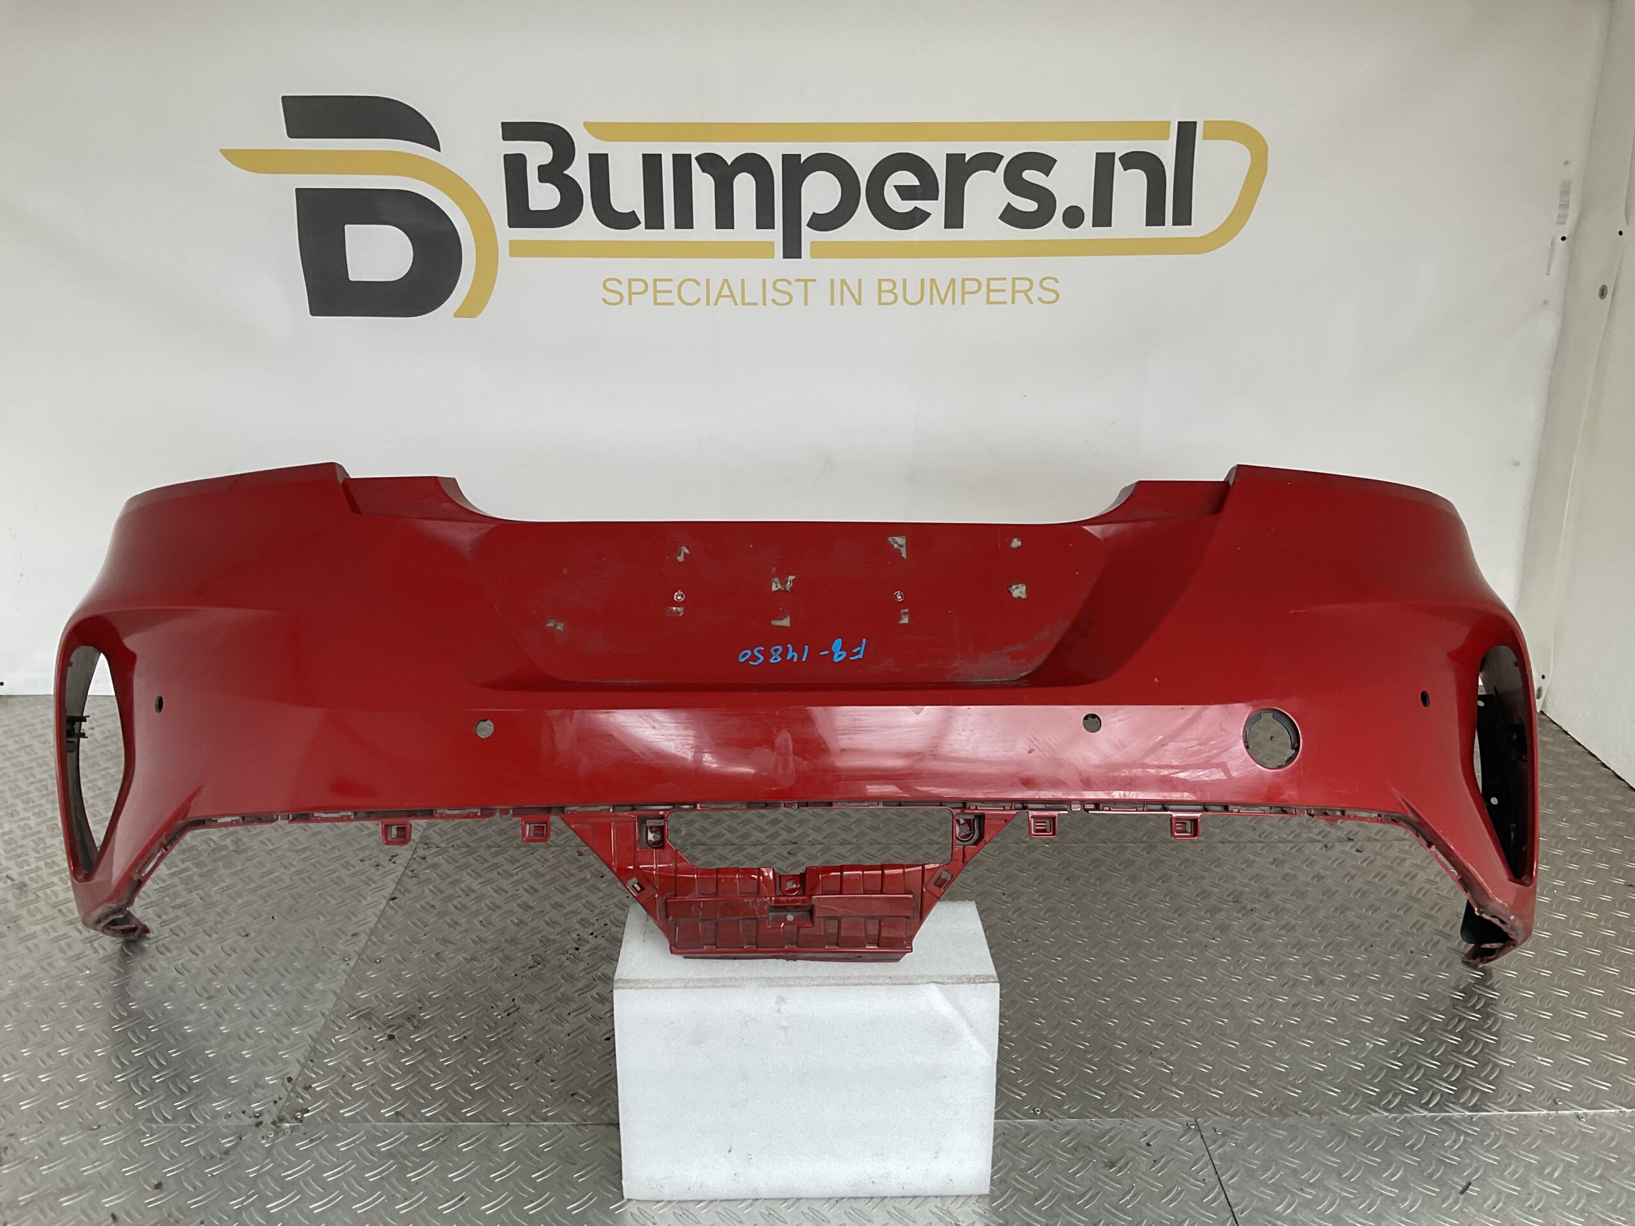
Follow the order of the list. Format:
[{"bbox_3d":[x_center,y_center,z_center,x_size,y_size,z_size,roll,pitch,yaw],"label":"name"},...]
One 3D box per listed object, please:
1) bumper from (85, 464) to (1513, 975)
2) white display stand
[{"bbox_3d":[-0.025,0.105,1.546,1.790,0.610,0.520,0,18,0],"label":"bumper"},{"bbox_3d":[-0.012,0.482,1.529,0.395,0.264,0.170,0,18,0],"label":"white display stand"}]

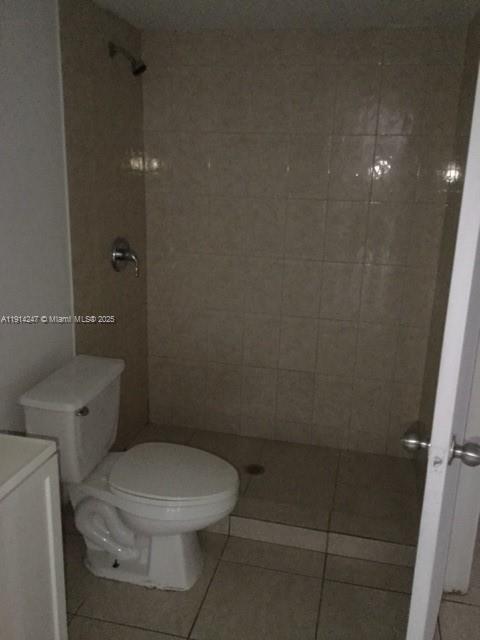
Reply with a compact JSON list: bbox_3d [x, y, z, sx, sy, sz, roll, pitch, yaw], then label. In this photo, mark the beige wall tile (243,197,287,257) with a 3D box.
[{"bbox_3d":[0.133,-0.474,2.926,0.199,0.301,0.010,5,16,12],"label":"beige wall tile"}]

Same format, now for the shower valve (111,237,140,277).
[{"bbox_3d":[-0.527,-0.304,2.765,0.100,0.190,0.175,5,16,12],"label":"shower valve"}]

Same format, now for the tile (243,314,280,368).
[{"bbox_3d":[0.114,0.110,3.102,0.202,0.305,0.010,5,17,12],"label":"tile"}]

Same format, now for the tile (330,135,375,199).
[{"bbox_3d":[0.536,-0.731,2.761,0.202,0.305,0.010,5,17,12],"label":"tile"}]

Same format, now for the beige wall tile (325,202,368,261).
[{"bbox_3d":[0.526,-0.438,2.841,0.199,0.301,0.010,5,16,12],"label":"beige wall tile"}]

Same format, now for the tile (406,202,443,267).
[{"bbox_3d":[0.899,-0.403,2.770,0.158,0.305,0.010,5,17,12],"label":"tile"}]

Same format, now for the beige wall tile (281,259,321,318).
[{"bbox_3d":[0.321,-0.160,2.954,0.202,0.303,0.010,5,16,12],"label":"beige wall tile"}]

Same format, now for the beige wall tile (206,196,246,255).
[{"bbox_3d":[-0.069,-0.487,2.956,0.200,0.302,0.010,5,17,12],"label":"beige wall tile"}]

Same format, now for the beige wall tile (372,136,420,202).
[{"bbox_3d":[0.732,-0.713,2.716,0.199,0.301,0.010,5,16,12],"label":"beige wall tile"}]

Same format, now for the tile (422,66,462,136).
[{"bbox_3d":[0.908,-0.982,2.578,0.151,0.302,0.010,5,17,12],"label":"tile"}]

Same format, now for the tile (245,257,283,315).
[{"bbox_3d":[0.123,-0.182,3.016,0.202,0.305,0.010,5,17,12],"label":"tile"}]

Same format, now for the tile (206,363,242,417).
[{"bbox_3d":[-0.090,0.386,3.206,0.202,0.303,0.010,5,16,12],"label":"tile"}]

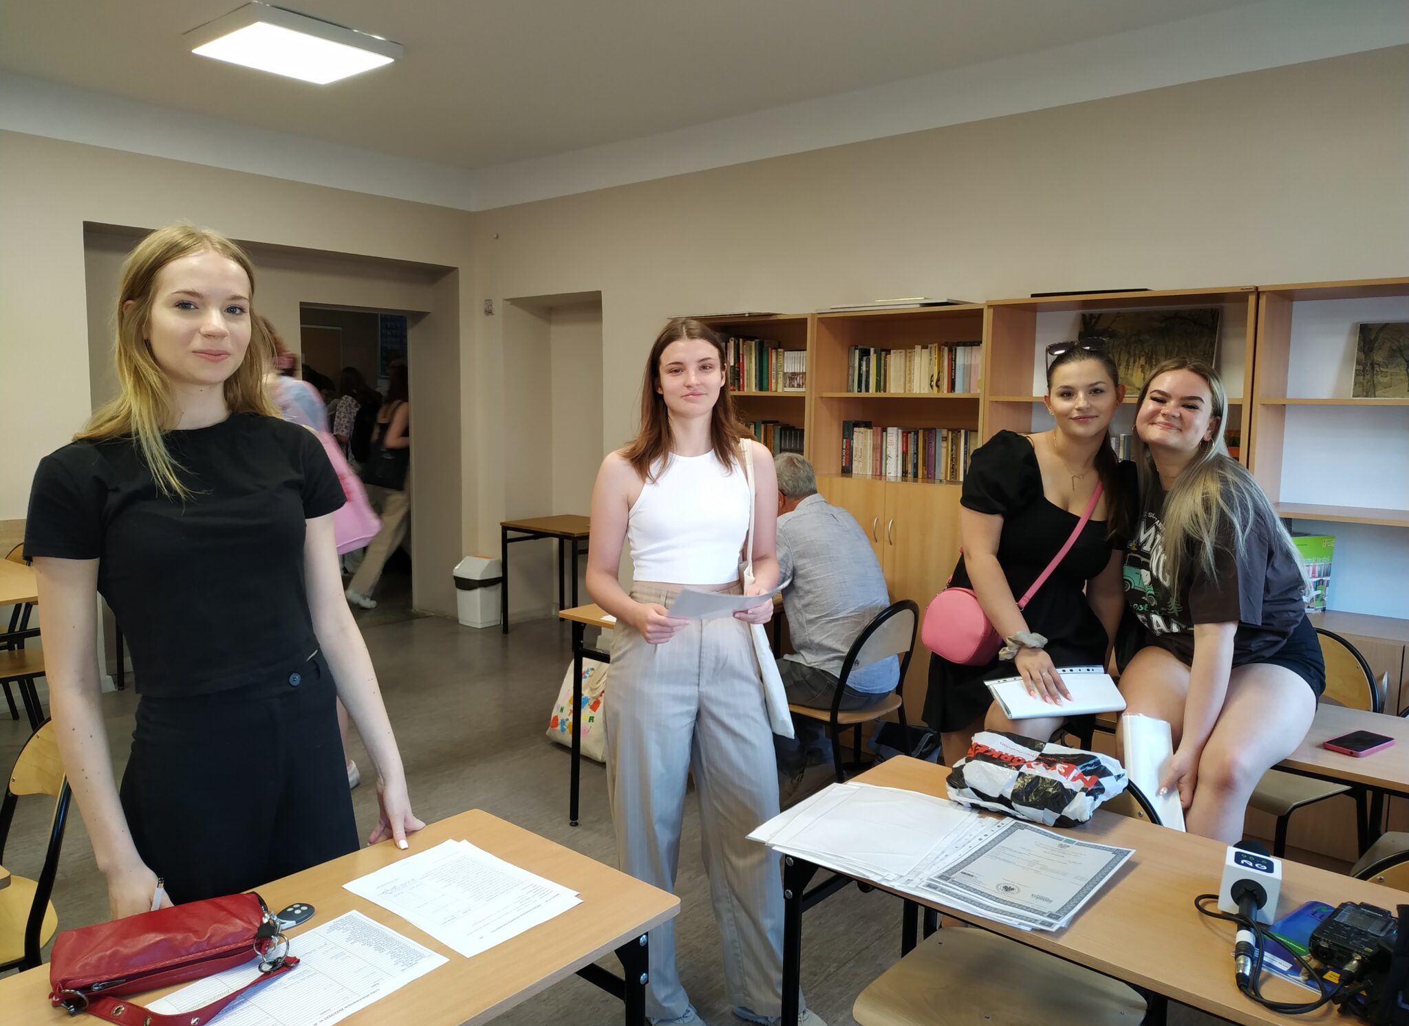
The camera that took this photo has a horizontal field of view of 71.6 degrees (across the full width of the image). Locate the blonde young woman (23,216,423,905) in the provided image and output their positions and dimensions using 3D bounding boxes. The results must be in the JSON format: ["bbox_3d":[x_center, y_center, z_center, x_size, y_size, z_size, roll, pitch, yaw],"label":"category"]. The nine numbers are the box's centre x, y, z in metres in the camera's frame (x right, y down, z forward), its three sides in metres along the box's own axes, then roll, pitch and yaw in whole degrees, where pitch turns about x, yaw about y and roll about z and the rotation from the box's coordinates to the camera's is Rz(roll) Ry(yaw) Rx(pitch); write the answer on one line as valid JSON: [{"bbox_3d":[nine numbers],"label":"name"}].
[{"bbox_3d":[-0.769,0.423,1.592,0.530,1.740,0.320,-3,7,-30],"label":"blonde young woman"}]

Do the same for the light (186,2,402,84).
[{"bbox_3d":[-1.695,-1.912,4.030,0.605,0.068,0.600,6,9,43],"label":"light"}]

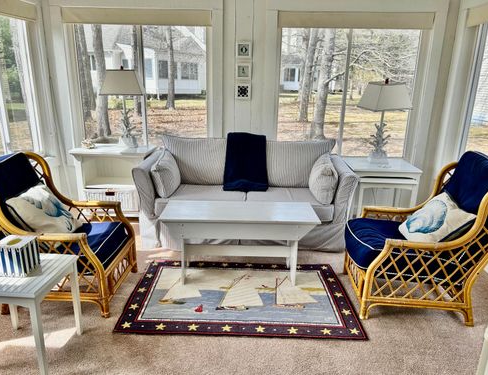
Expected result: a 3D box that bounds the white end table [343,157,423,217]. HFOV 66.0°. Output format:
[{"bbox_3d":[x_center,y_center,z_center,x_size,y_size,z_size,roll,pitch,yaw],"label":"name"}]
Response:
[{"bbox_3d":[1.274,0.066,3.613,0.587,0.582,0.584,2,15,4],"label":"white end table"}]

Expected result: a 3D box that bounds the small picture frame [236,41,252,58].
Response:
[{"bbox_3d":[0.008,-1.350,3.705,0.157,0.164,0.025,2,15,2],"label":"small picture frame"}]

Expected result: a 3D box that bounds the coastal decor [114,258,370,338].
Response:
[{"bbox_3d":[-0.017,0.666,2.375,1.330,0.012,0.832,1,15,0],"label":"coastal decor"}]

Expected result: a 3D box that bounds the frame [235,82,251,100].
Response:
[{"bbox_3d":[-0.004,-0.968,3.809,0.166,0.163,0.025,2,15,2],"label":"frame"}]

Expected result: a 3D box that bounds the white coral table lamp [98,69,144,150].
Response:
[{"bbox_3d":[-1.209,-0.797,3.760,0.400,0.782,0.305,-3,16,-15],"label":"white coral table lamp"}]

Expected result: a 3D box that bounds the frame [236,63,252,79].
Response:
[{"bbox_3d":[0.004,-1.161,3.756,0.161,0.161,0.025,2,15,2],"label":"frame"}]

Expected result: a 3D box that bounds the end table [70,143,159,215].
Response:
[{"bbox_3d":[-1.295,-0.080,3.814,0.705,0.635,0.457,1,15,0],"label":"end table"}]

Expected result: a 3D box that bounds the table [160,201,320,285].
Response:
[{"bbox_3d":[-0.028,0.383,2.540,0.997,0.470,0.406,1,15,0],"label":"table"}]

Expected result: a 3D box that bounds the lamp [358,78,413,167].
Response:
[{"bbox_3d":[1.315,-0.615,3.529,0.400,0.778,0.305,-2,16,-14],"label":"lamp"}]

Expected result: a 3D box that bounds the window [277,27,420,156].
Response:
[{"bbox_3d":[1.031,-0.950,3.839,1.336,1.244,0.102,2,15,2],"label":"window"}]

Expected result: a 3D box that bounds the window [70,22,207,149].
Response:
[{"bbox_3d":[-1.053,-1.024,3.927,1.341,1.243,0.102,2,15,2],"label":"window"}]

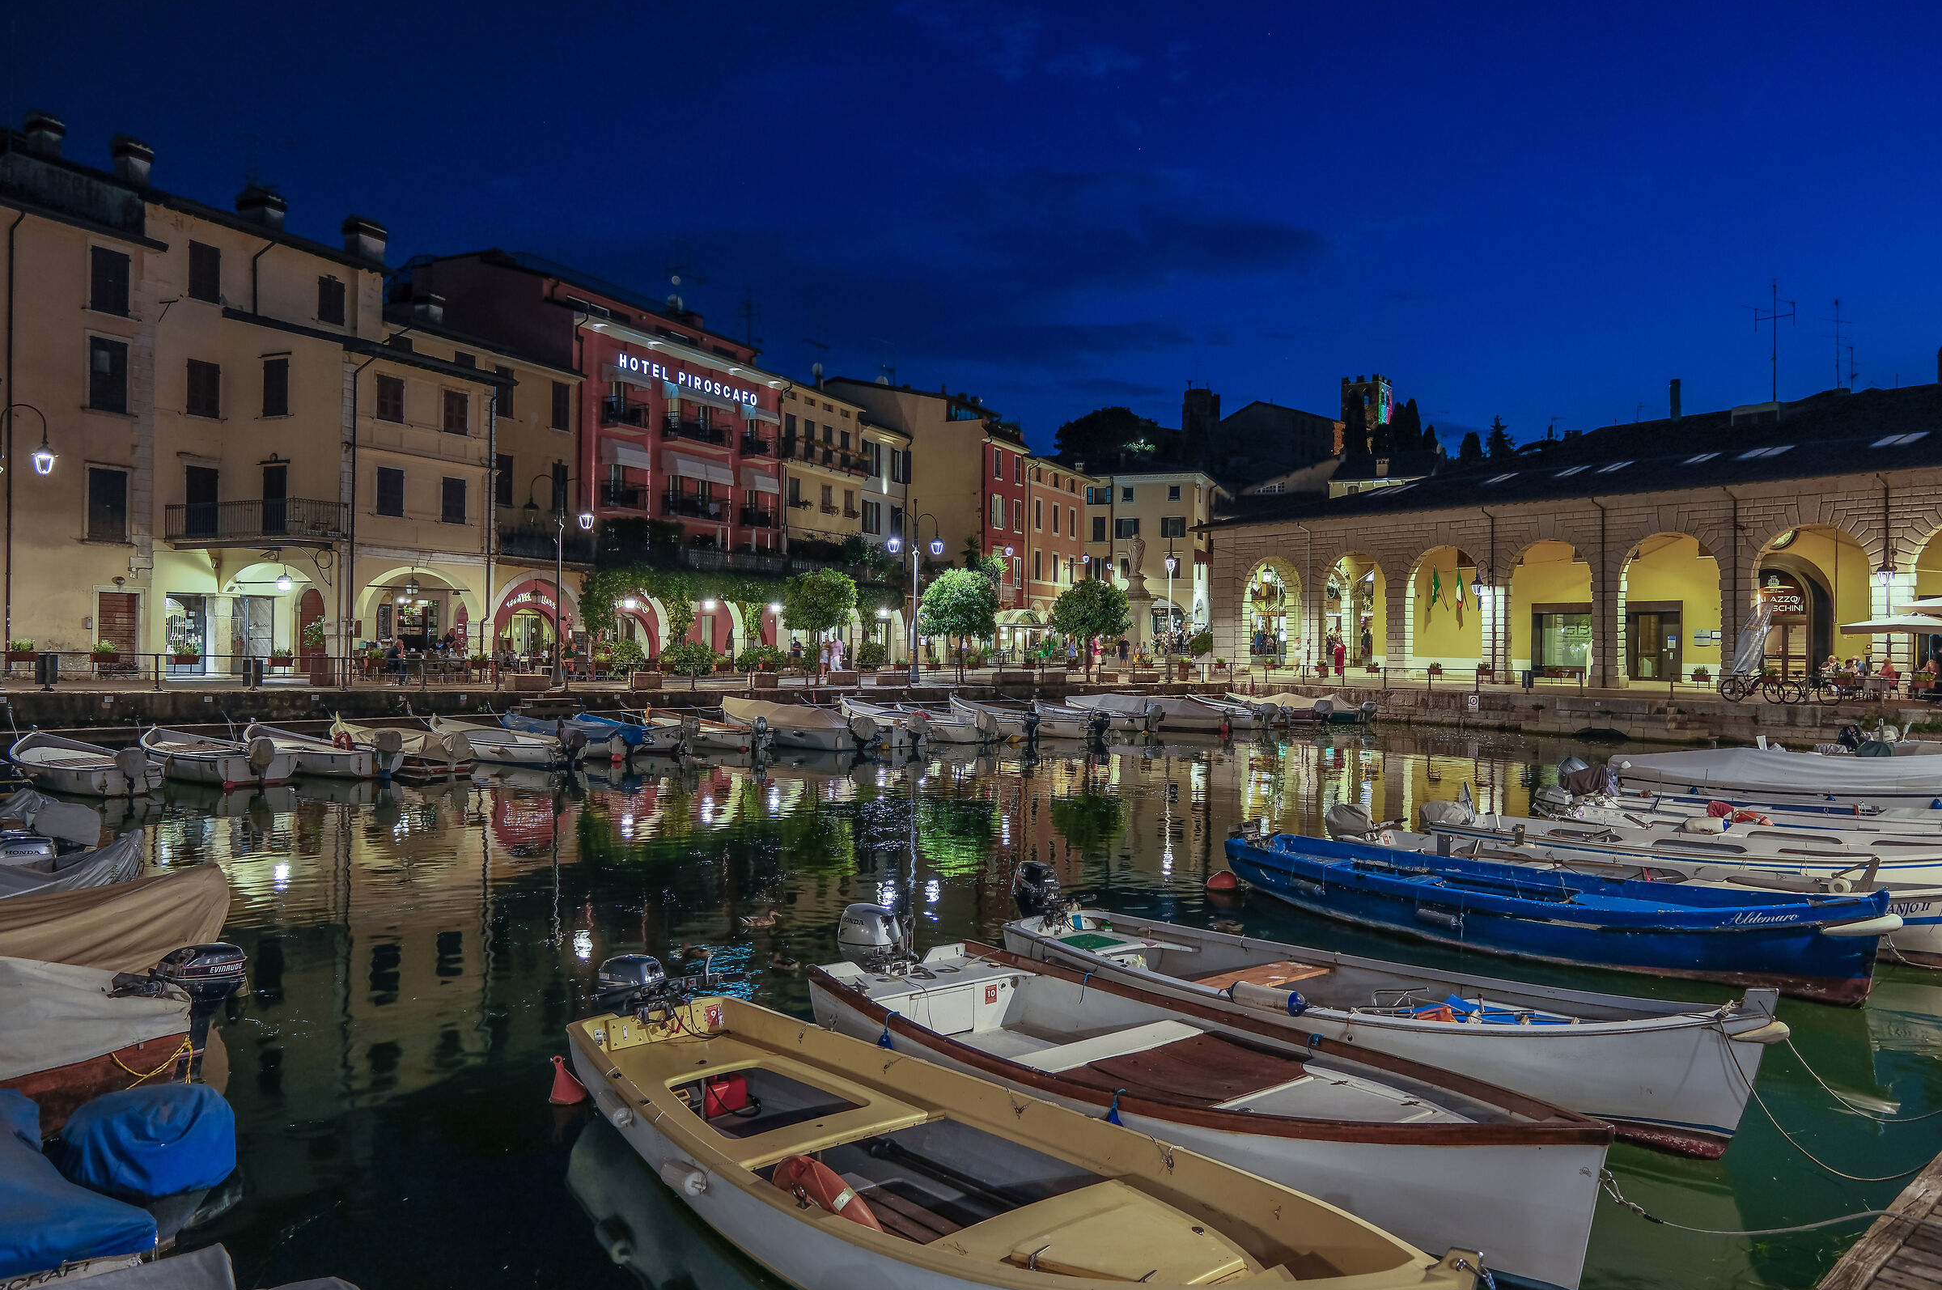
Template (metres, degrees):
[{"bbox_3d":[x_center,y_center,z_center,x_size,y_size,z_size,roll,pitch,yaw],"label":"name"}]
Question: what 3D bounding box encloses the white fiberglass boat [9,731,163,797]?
[{"bbox_3d":[-16.495,2.162,24.018,5.370,1.044,1.700,1,0,39],"label":"white fiberglass boat"}]

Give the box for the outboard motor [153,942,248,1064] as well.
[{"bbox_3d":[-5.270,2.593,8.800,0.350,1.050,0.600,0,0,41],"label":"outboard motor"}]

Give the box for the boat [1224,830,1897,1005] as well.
[{"bbox_3d":[5.800,2.699,13.950,1.750,1.150,7.100,1,0,-36],"label":"boat"}]

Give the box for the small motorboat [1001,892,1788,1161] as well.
[{"bbox_3d":[2.391,2.319,8.664,1.780,1.070,5.280,1,0,-43],"label":"small motorboat"}]

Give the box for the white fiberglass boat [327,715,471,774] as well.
[{"bbox_3d":[-12.868,2.183,28.491,5.417,1.085,1.700,1,0,43],"label":"white fiberglass boat"}]

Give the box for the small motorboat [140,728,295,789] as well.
[{"bbox_3d":[-14.562,2.096,24.678,5.200,1.000,1.700,0,0,40],"label":"small motorboat"}]

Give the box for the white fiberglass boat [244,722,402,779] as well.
[{"bbox_3d":[-13.161,2.086,26.044,4.900,1.000,1.650,0,0,33],"label":"white fiberglass boat"}]

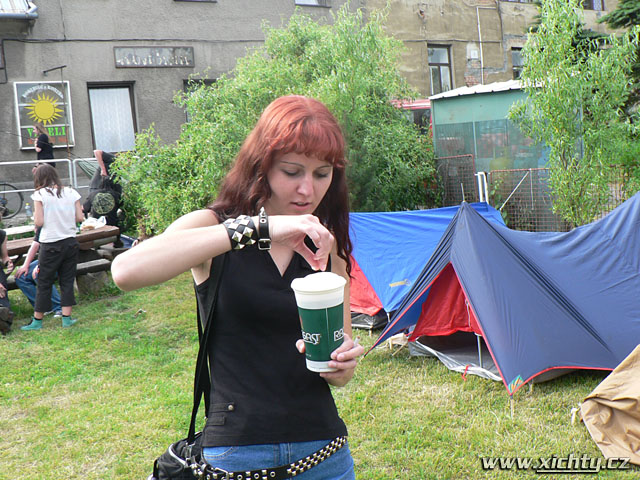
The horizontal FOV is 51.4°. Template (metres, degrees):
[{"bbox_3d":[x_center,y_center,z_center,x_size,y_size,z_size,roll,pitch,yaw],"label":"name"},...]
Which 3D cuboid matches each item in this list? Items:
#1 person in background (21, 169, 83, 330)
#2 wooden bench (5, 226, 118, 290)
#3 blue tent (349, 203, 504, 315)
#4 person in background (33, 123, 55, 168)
[{"bbox_3d":[-2.740,0.070,6.800,0.550,1.630,0.420,-6,6,-11],"label":"person in background"},{"bbox_3d":[-3.420,0.340,8.250,1.900,0.770,1.350,-7,7,-27],"label":"wooden bench"},{"bbox_3d":[1.080,0.150,7.050,2.000,1.050,1.380,-7,6,-25],"label":"blue tent"},{"bbox_3d":[-5.550,-1.580,13.600,0.450,1.660,0.480,-7,6,-22],"label":"person in background"}]

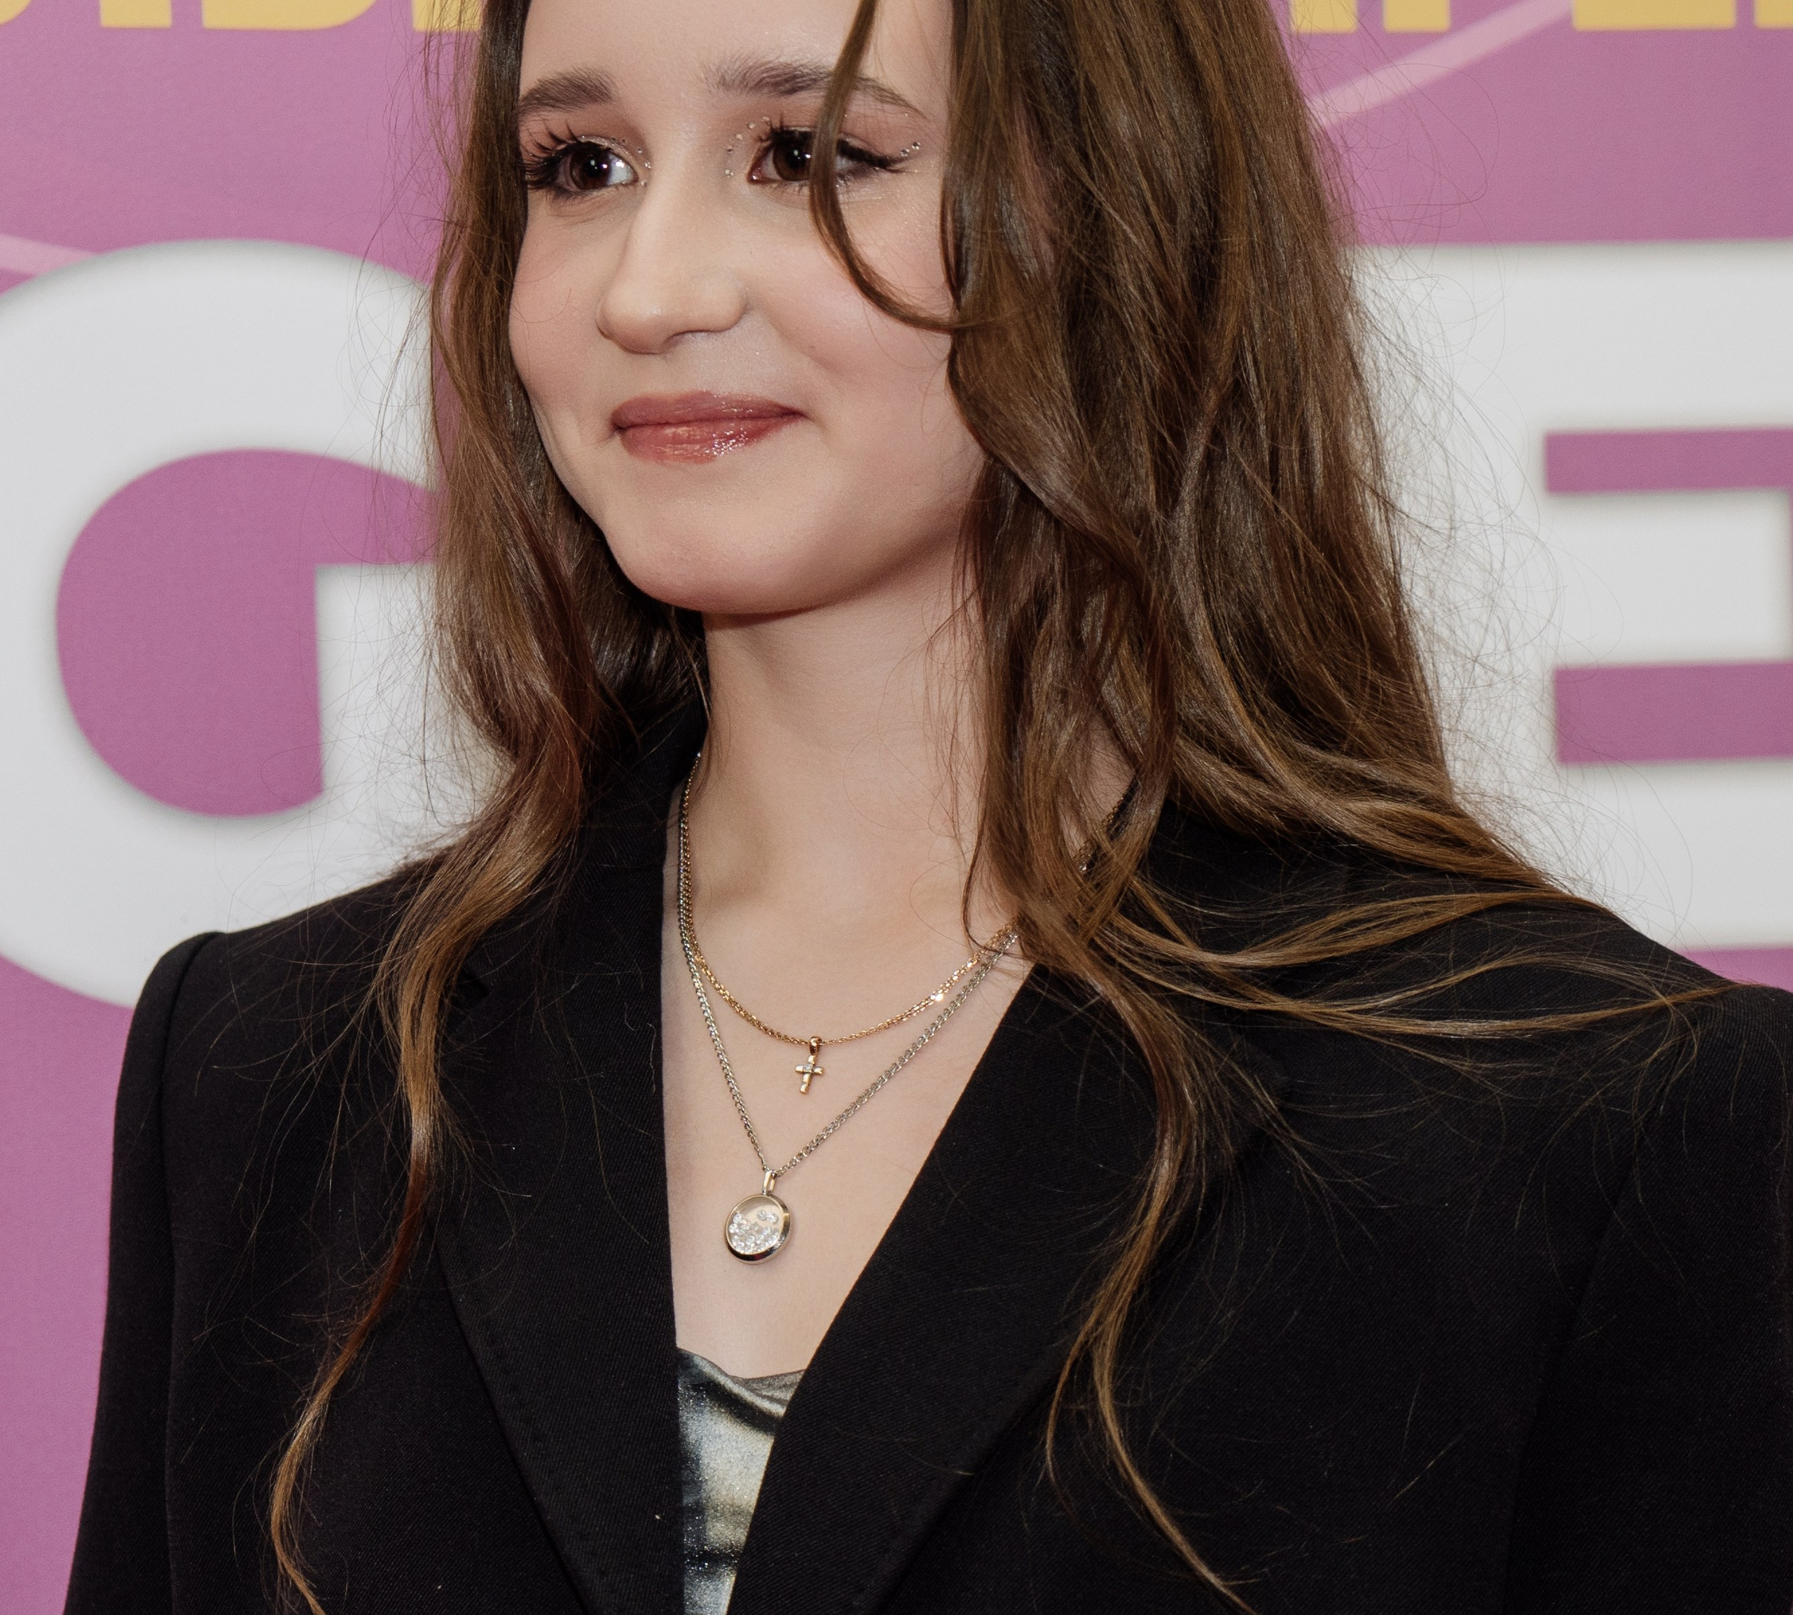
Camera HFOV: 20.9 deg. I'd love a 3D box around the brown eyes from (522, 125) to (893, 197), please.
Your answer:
[{"bbox_3d":[-0.048,-0.166,1.245,0.097,0.018,0.025,0,3,27],"label":"brown eyes"}]

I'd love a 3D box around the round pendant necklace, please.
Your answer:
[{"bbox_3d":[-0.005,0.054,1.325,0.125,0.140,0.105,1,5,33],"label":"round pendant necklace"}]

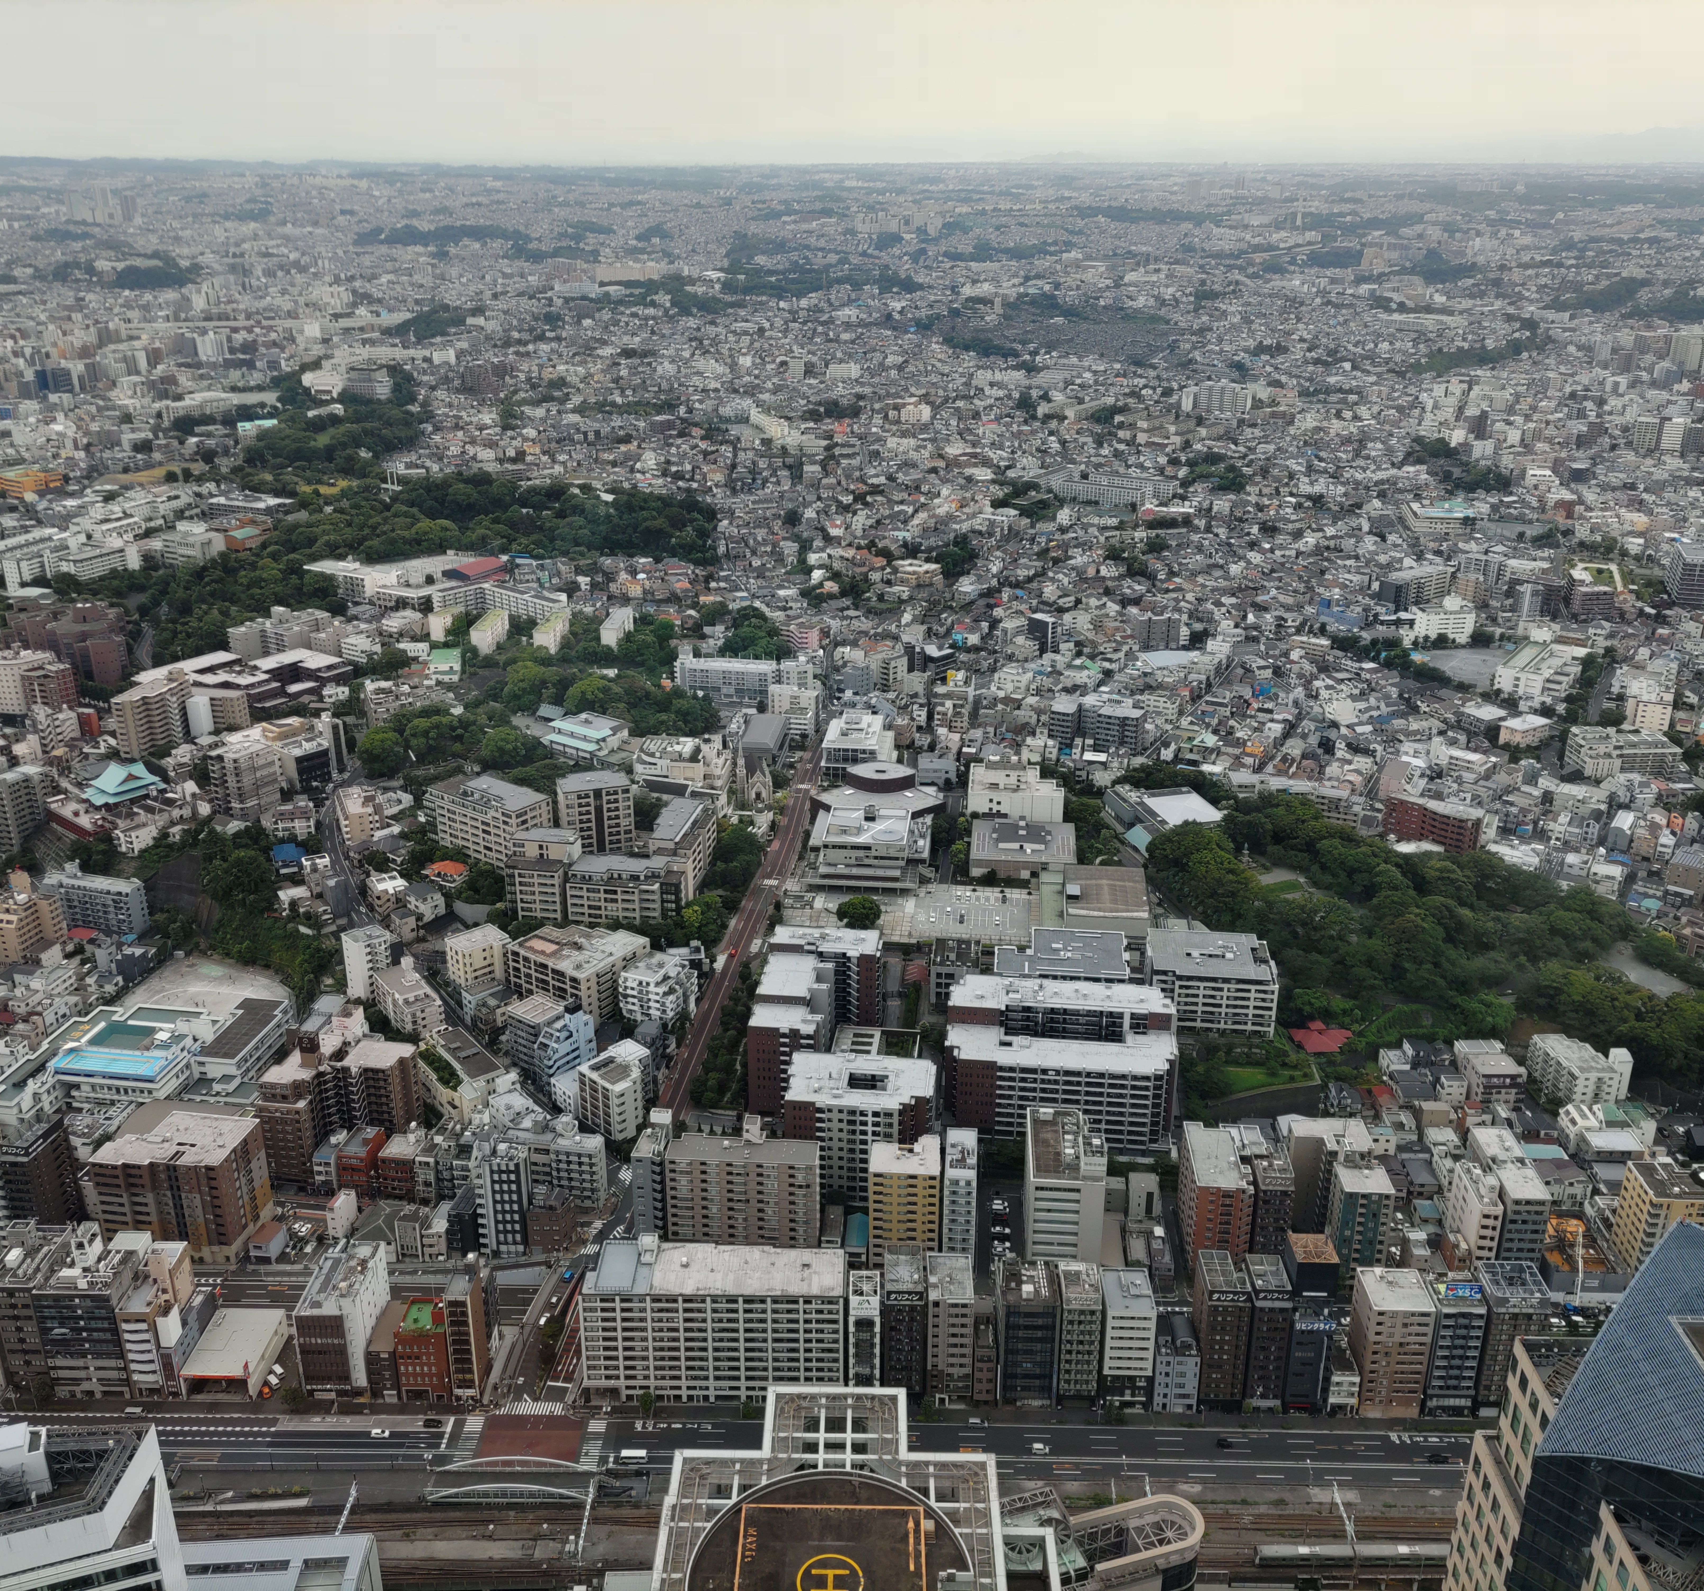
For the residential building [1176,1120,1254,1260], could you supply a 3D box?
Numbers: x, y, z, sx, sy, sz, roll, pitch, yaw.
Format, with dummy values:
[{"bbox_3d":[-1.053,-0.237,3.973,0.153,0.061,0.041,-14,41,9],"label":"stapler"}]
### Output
[{"bbox_3d":[96.800,108.530,428.380,13.800,28.300,27.500,1,22,2],"label":"residential building"}]

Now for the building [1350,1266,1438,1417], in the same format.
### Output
[{"bbox_3d":[124.070,126.950,369.210,13.600,31.000,14.300,0,22,0],"label":"building"}]

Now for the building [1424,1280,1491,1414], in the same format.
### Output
[{"bbox_3d":[139.360,128.250,372.730,10.500,33.000,12.500,1,22,1],"label":"building"}]

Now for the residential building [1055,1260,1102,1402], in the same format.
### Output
[{"bbox_3d":[53.570,127.260,377.010,8.900,28.500,16.200,1,22,2],"label":"residential building"}]

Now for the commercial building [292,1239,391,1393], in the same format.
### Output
[{"bbox_3d":[-121.510,125.520,382.520,14.600,30.800,21.500,0,22,0],"label":"commercial building"}]

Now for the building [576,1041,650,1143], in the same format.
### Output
[{"bbox_3d":[-67.310,85.970,464.700,16.600,19.800,16.800,17,28,36],"label":"building"}]

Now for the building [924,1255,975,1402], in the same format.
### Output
[{"bbox_3d":[23.130,126.420,376.580,10.360,30.480,16.620,1,22,2],"label":"building"}]

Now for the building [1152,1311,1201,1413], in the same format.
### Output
[{"bbox_3d":[75.660,133.390,375.290,9.810,18.500,13.000,1,22,2],"label":"building"}]

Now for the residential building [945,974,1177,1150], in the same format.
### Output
[{"bbox_3d":[62.510,80.000,475.920,65.670,32.500,38.500,2,22,6],"label":"residential building"}]

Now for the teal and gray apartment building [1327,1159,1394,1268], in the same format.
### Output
[{"bbox_3d":[129.650,111.010,408.860,12.400,31.000,12.300,1,22,2],"label":"teal and gray apartment building"}]

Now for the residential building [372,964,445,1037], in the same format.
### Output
[{"bbox_3d":[-145.000,67.140,523.740,11.200,13.500,28.000,-16,27,-35],"label":"residential building"}]

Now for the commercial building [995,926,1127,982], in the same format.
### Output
[{"bbox_3d":[67.480,60.070,517.890,41.500,19.000,32.000,2,22,5],"label":"commercial building"}]

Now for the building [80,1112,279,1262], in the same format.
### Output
[{"bbox_3d":[-179.220,105.100,427.460,36.500,30.600,24.500,3,22,8],"label":"building"}]

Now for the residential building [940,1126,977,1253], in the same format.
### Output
[{"bbox_3d":[28.760,108.430,422.950,7.900,32.500,21.500,1,22,3],"label":"residential building"}]

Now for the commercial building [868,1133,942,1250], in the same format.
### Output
[{"bbox_3d":[14.150,107.730,418.620,17.360,31.800,17.480,1,22,3],"label":"commercial building"}]

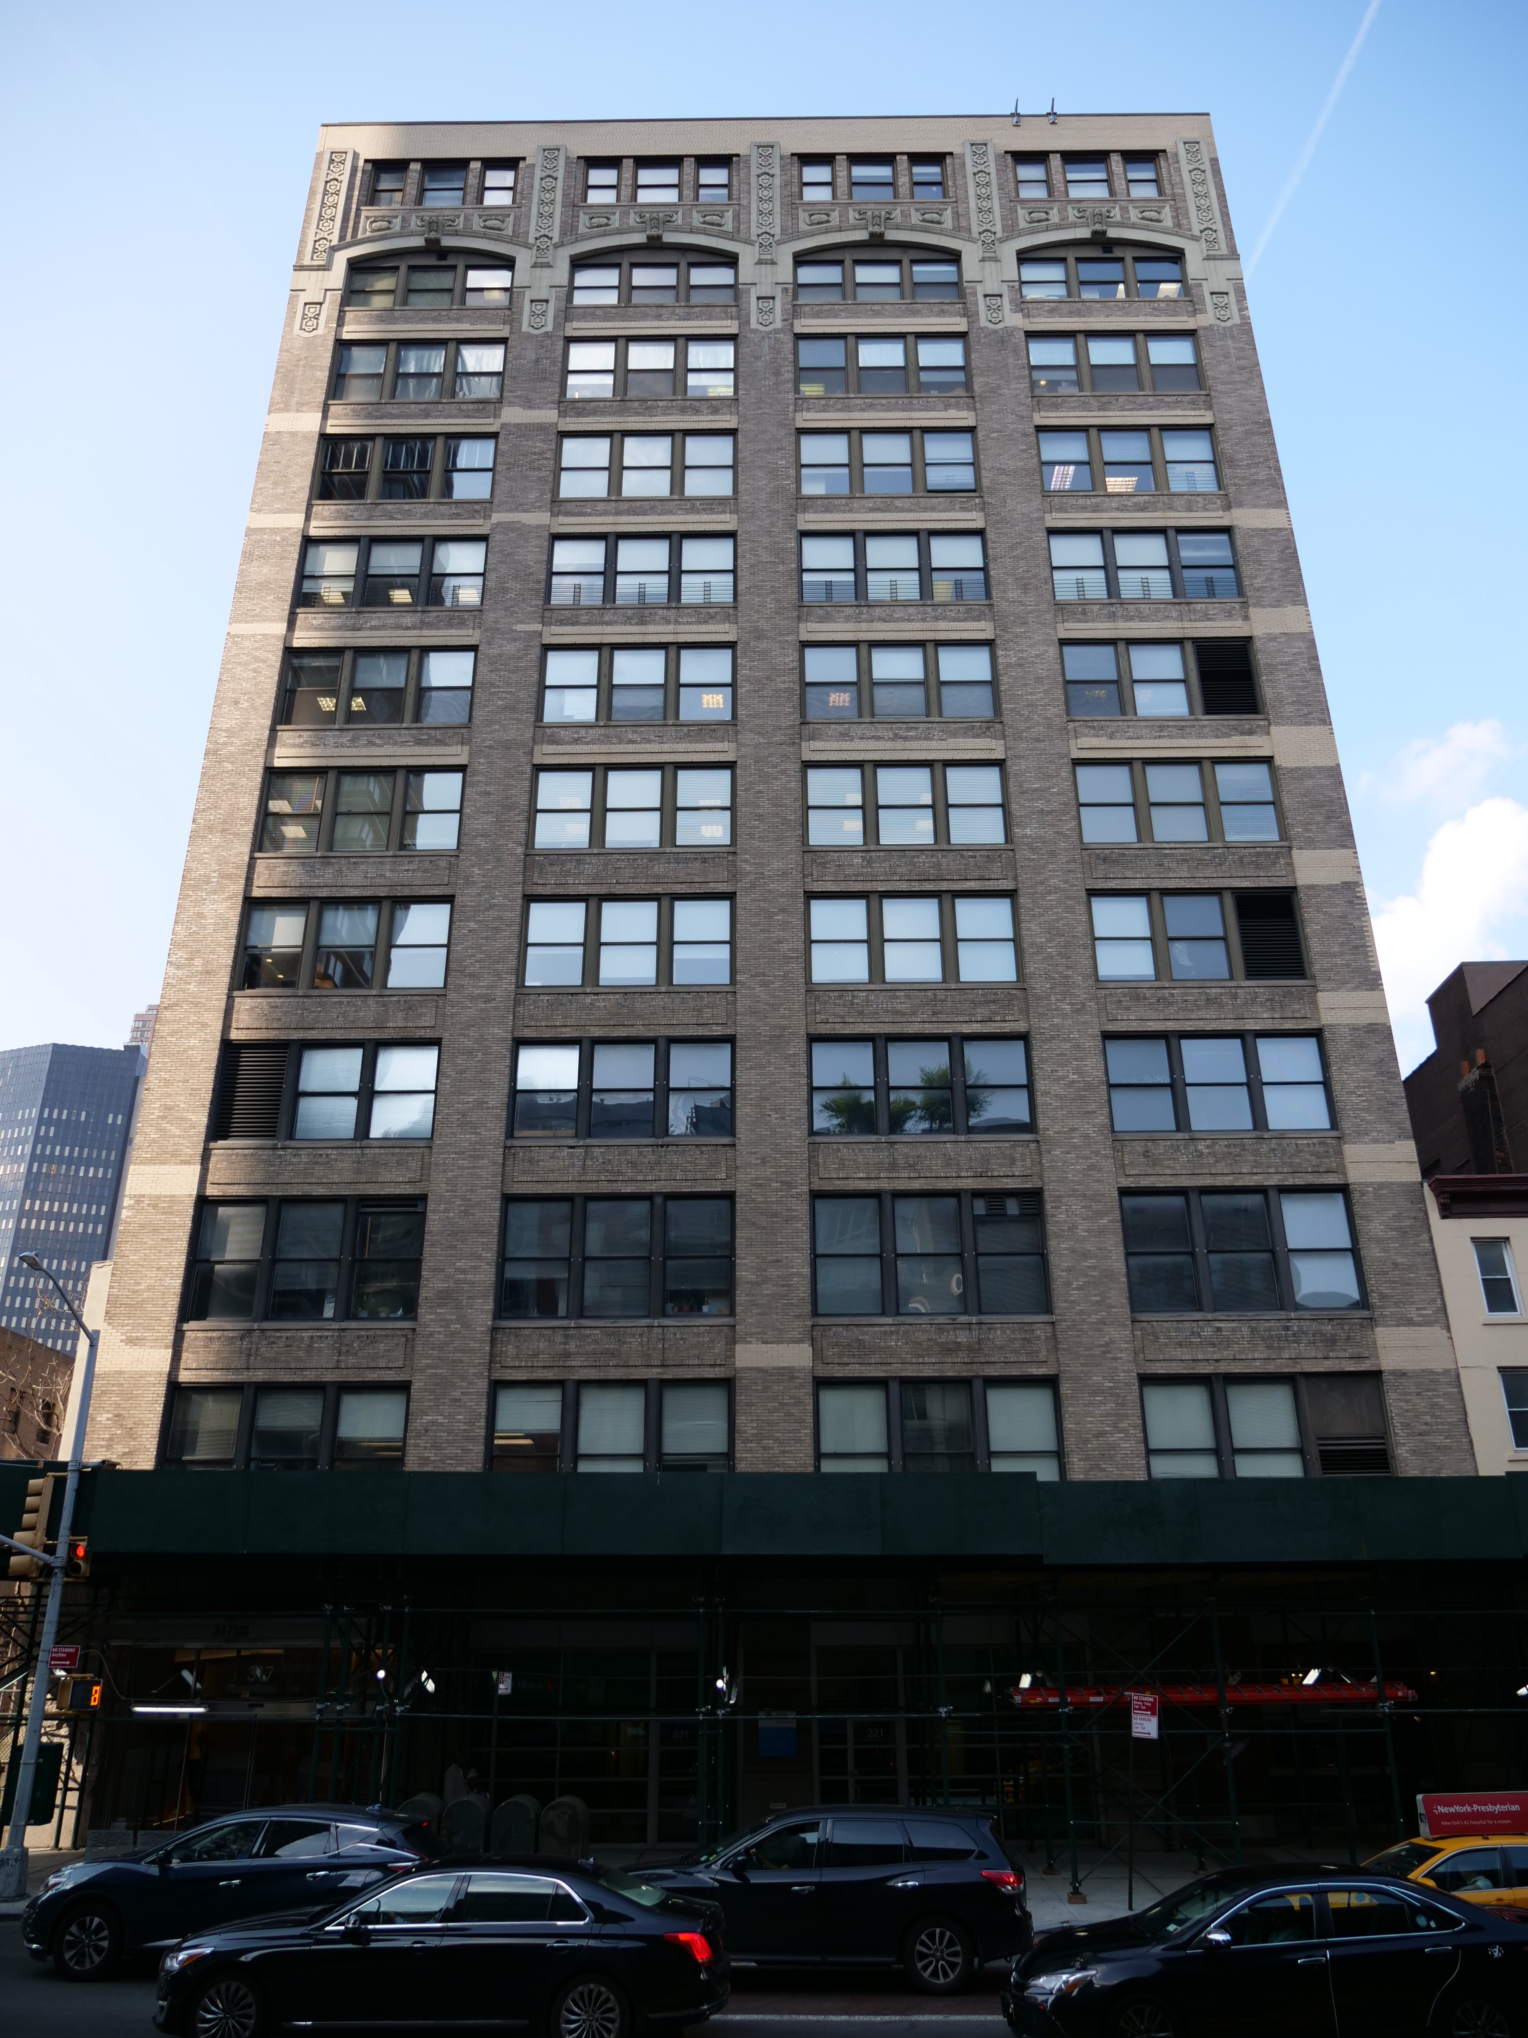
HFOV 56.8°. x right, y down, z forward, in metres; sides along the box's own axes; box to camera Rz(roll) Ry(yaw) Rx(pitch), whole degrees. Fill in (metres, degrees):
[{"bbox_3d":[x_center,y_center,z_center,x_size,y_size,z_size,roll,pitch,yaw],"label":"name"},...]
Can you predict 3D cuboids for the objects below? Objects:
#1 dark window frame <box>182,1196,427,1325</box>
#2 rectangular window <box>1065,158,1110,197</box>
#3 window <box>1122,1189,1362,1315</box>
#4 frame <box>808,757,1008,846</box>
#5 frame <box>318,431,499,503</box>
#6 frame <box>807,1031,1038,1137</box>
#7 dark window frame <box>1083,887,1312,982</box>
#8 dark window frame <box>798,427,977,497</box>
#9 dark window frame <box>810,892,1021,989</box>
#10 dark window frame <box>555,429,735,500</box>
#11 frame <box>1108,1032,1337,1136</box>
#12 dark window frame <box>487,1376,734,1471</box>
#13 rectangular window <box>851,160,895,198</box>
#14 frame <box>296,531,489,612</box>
[{"bbox_3d":[-9.650,5.067,29.827,4.838,2.754,0.200,-1,-24,1],"label":"dark window frame"},{"bbox_3d":[9.559,-24.892,41.840,1.205,1.641,0.200,-1,-24,0],"label":"rectangular window"},{"bbox_3d":[9.851,4.794,29.246,4.560,2.613,0.220,-1,-24,0],"label":"window"},{"bbox_3d":[3.367,-5.227,34.136,4.801,2.452,0.200,-1,-24,1],"label":"frame"},{"bbox_3d":[-9.550,-14.860,38.068,4.655,2.522,0.220,-1,-24,0],"label":"frame"},{"bbox_3d":[3.521,1.501,32.096,5.009,2.474,0.200,0,-24,0],"label":"frame"},{"bbox_3d":[9.724,-1.848,31.819,4.633,2.355,0.300,-1,-24,0],"label":"dark window frame"},{"bbox_3d":[3.348,-15.158,38.461,4.788,2.424,0.200,-1,-24,1],"label":"dark window frame"},{"bbox_3d":[3.372,-1.822,32.215,4.778,2.426,0.220,-1,-24,0],"label":"dark window frame"},{"bbox_3d":[-3.326,-15.594,39.737,4.987,2.587,0.200,0,-24,0],"label":"dark window frame"},{"bbox_3d":[9.753,1.382,30.415,4.637,2.372,0.300,-1,-24,0],"label":"frame"},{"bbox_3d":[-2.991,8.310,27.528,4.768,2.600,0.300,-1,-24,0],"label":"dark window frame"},{"bbox_3d":[3.288,-25.557,42.991,1.240,1.823,0.200,-1,-24,1],"label":"rectangular window"},{"bbox_3d":[-9.517,-11.426,36.173,4.727,2.509,0.300,-1,-24,0],"label":"frame"}]

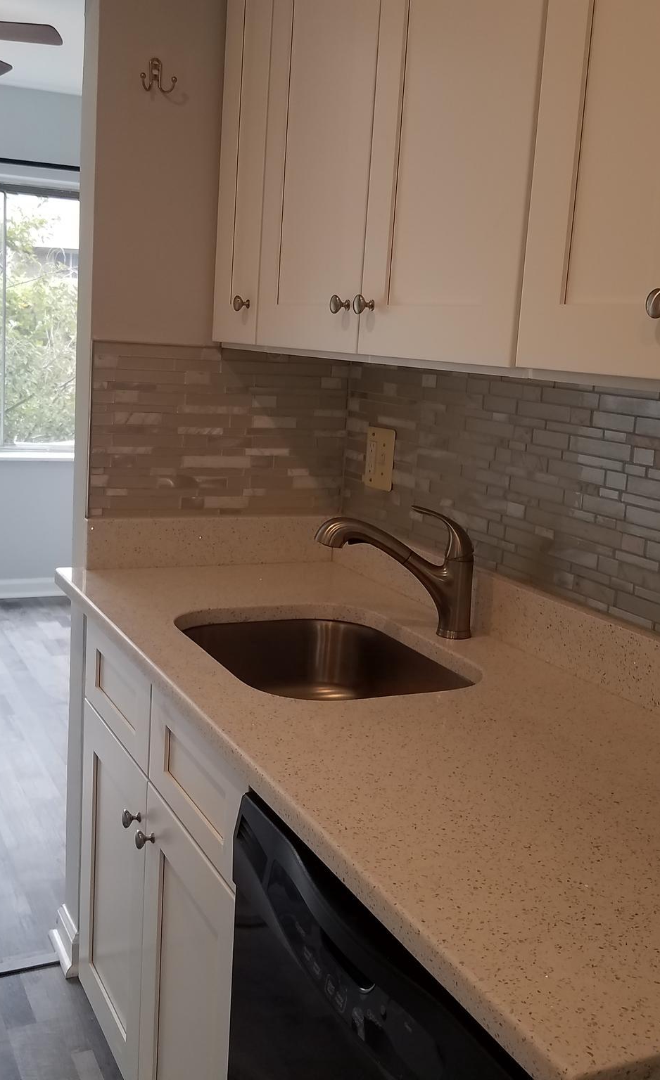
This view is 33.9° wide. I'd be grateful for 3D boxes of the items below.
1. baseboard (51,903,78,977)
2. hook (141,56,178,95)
[{"bbox_3d":[-0.601,0.895,2.444,0.026,0.100,0.168,-2,12,-26],"label":"baseboard"},{"bbox_3d":[-0.331,-0.899,2.087,0.074,0.067,0.038,-2,12,-26],"label":"hook"}]

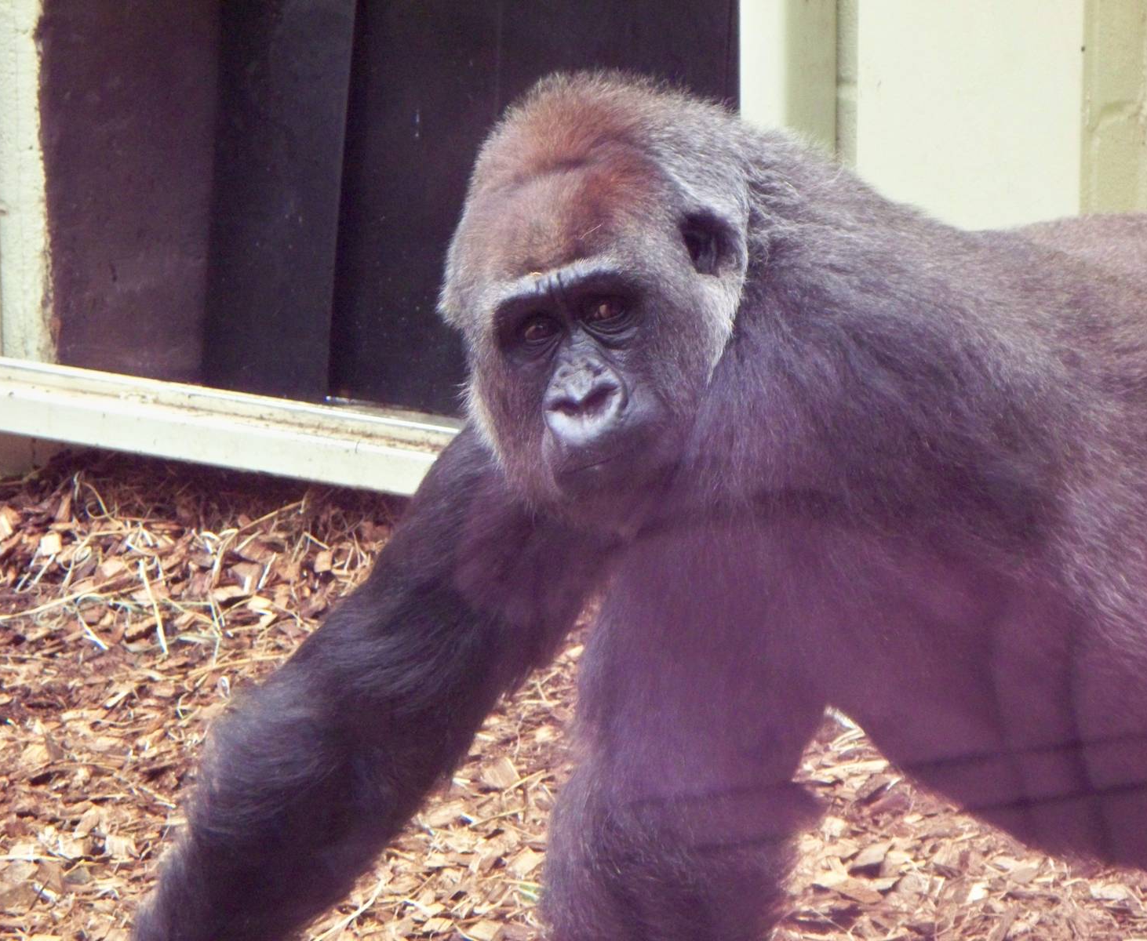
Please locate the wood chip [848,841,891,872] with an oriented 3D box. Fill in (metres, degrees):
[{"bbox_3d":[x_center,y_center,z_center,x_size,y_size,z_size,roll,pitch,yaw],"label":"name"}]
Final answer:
[{"bbox_3d":[0.285,0.370,6.090,0.040,0.014,0.041,0,21,0],"label":"wood chip"}]

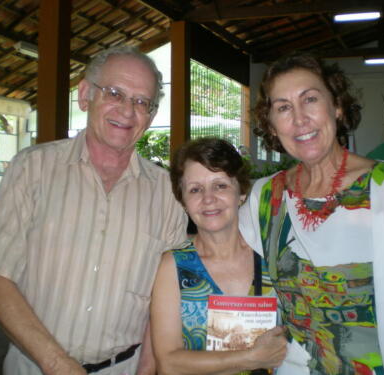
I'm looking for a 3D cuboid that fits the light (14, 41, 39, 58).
[{"bbox_3d":[-2.088,-1.790,7.259,0.130,0.110,0.640,2,2,23],"label":"light"}]

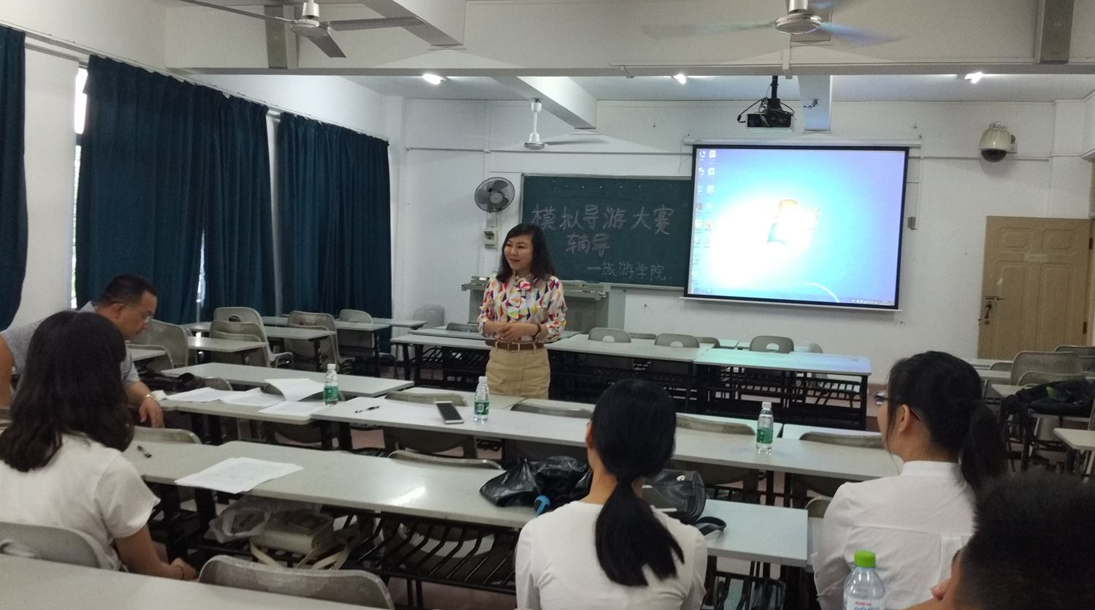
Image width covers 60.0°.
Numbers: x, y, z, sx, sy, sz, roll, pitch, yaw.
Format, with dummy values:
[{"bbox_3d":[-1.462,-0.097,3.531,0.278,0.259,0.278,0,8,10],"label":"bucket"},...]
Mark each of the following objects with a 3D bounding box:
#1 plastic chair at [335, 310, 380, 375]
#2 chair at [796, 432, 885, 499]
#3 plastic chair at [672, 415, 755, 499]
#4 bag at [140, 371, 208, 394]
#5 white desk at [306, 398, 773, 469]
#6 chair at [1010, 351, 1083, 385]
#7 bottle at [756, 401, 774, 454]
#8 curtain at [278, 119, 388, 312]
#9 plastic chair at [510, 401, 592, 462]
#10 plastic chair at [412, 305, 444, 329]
[{"bbox_3d":[-1.650,0.451,8.564,0.440,0.800,0.500,4,4,14],"label":"plastic chair"},{"bbox_3d":[1.194,0.861,3.768,0.430,0.800,0.500,3,4,15],"label":"chair"},{"bbox_3d":[0.642,0.826,3.943,0.430,0.800,0.500,3,4,15],"label":"plastic chair"},{"bbox_3d":[-1.646,0.311,4.097,0.420,0.110,0.260,3,4,15],"label":"bag"},{"bbox_3d":[-0.021,0.882,3.944,1.930,0.750,0.460,4,4,17],"label":"white desk"},{"bbox_3d":[3.139,0.733,6.116,0.440,0.820,0.500,4,4,14],"label":"chair"},{"bbox_3d":[0.796,0.444,3.460,0.057,0.183,0.057,4,4,15],"label":"bottle"},{"bbox_3d":[-2.012,-0.550,9.301,0.150,2.320,2.400,4,4,14],"label":"curtain"},{"bbox_3d":[0.073,0.823,4.548,0.440,0.800,0.500,4,4,14],"label":"plastic chair"},{"bbox_3d":[-1.222,0.428,8.954,0.430,0.800,0.500,3,4,15],"label":"plastic chair"}]

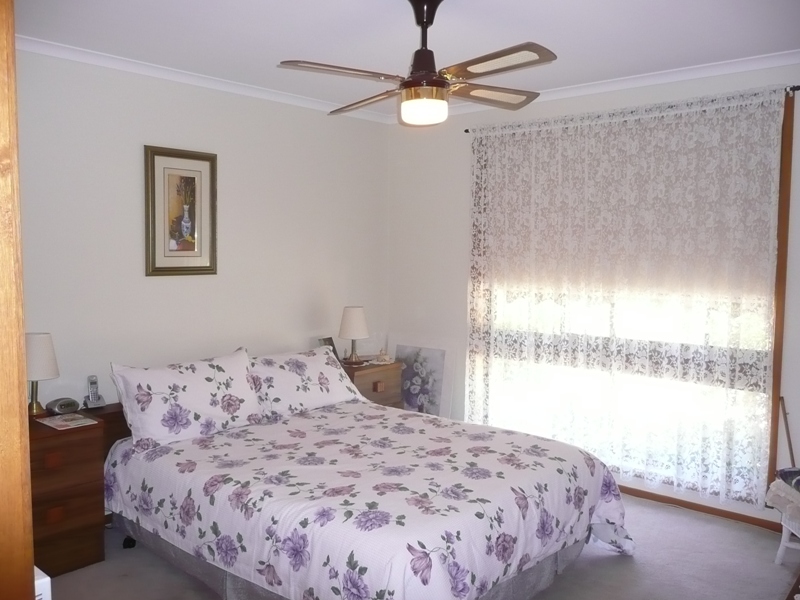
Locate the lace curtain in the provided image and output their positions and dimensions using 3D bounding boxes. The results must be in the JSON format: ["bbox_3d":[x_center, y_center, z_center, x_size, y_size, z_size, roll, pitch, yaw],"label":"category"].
[{"bbox_3d":[1.158,-0.056,3.809,1.878,2.089,0.080,5,7,42],"label":"lace curtain"}]

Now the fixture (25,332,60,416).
[{"bbox_3d":[-1.718,0.343,3.041,0.210,0.386,0.210,5,7,42],"label":"fixture"}]

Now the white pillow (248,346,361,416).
[{"bbox_3d":[-0.578,0.470,3.798,0.720,0.440,0.170,-5,-33,-48],"label":"white pillow"}]

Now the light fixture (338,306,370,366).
[{"bbox_3d":[-0.314,0.239,4.412,0.210,0.386,0.210,1,5,0],"label":"light fixture"}]

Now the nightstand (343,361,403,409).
[{"bbox_3d":[-0.305,0.754,4.455,0.470,0.650,0.475,5,7,42],"label":"nightstand"}]

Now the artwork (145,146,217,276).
[{"bbox_3d":[-1.241,-0.493,3.694,0.030,0.708,0.449,5,7,42],"label":"artwork"}]

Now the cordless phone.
[{"bbox_3d":[-1.554,0.471,3.301,0.080,0.158,0.097,5,7,42],"label":"cordless phone"}]

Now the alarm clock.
[{"bbox_3d":[-1.624,0.497,3.117,0.100,0.068,0.140,4,6,32],"label":"alarm clock"}]

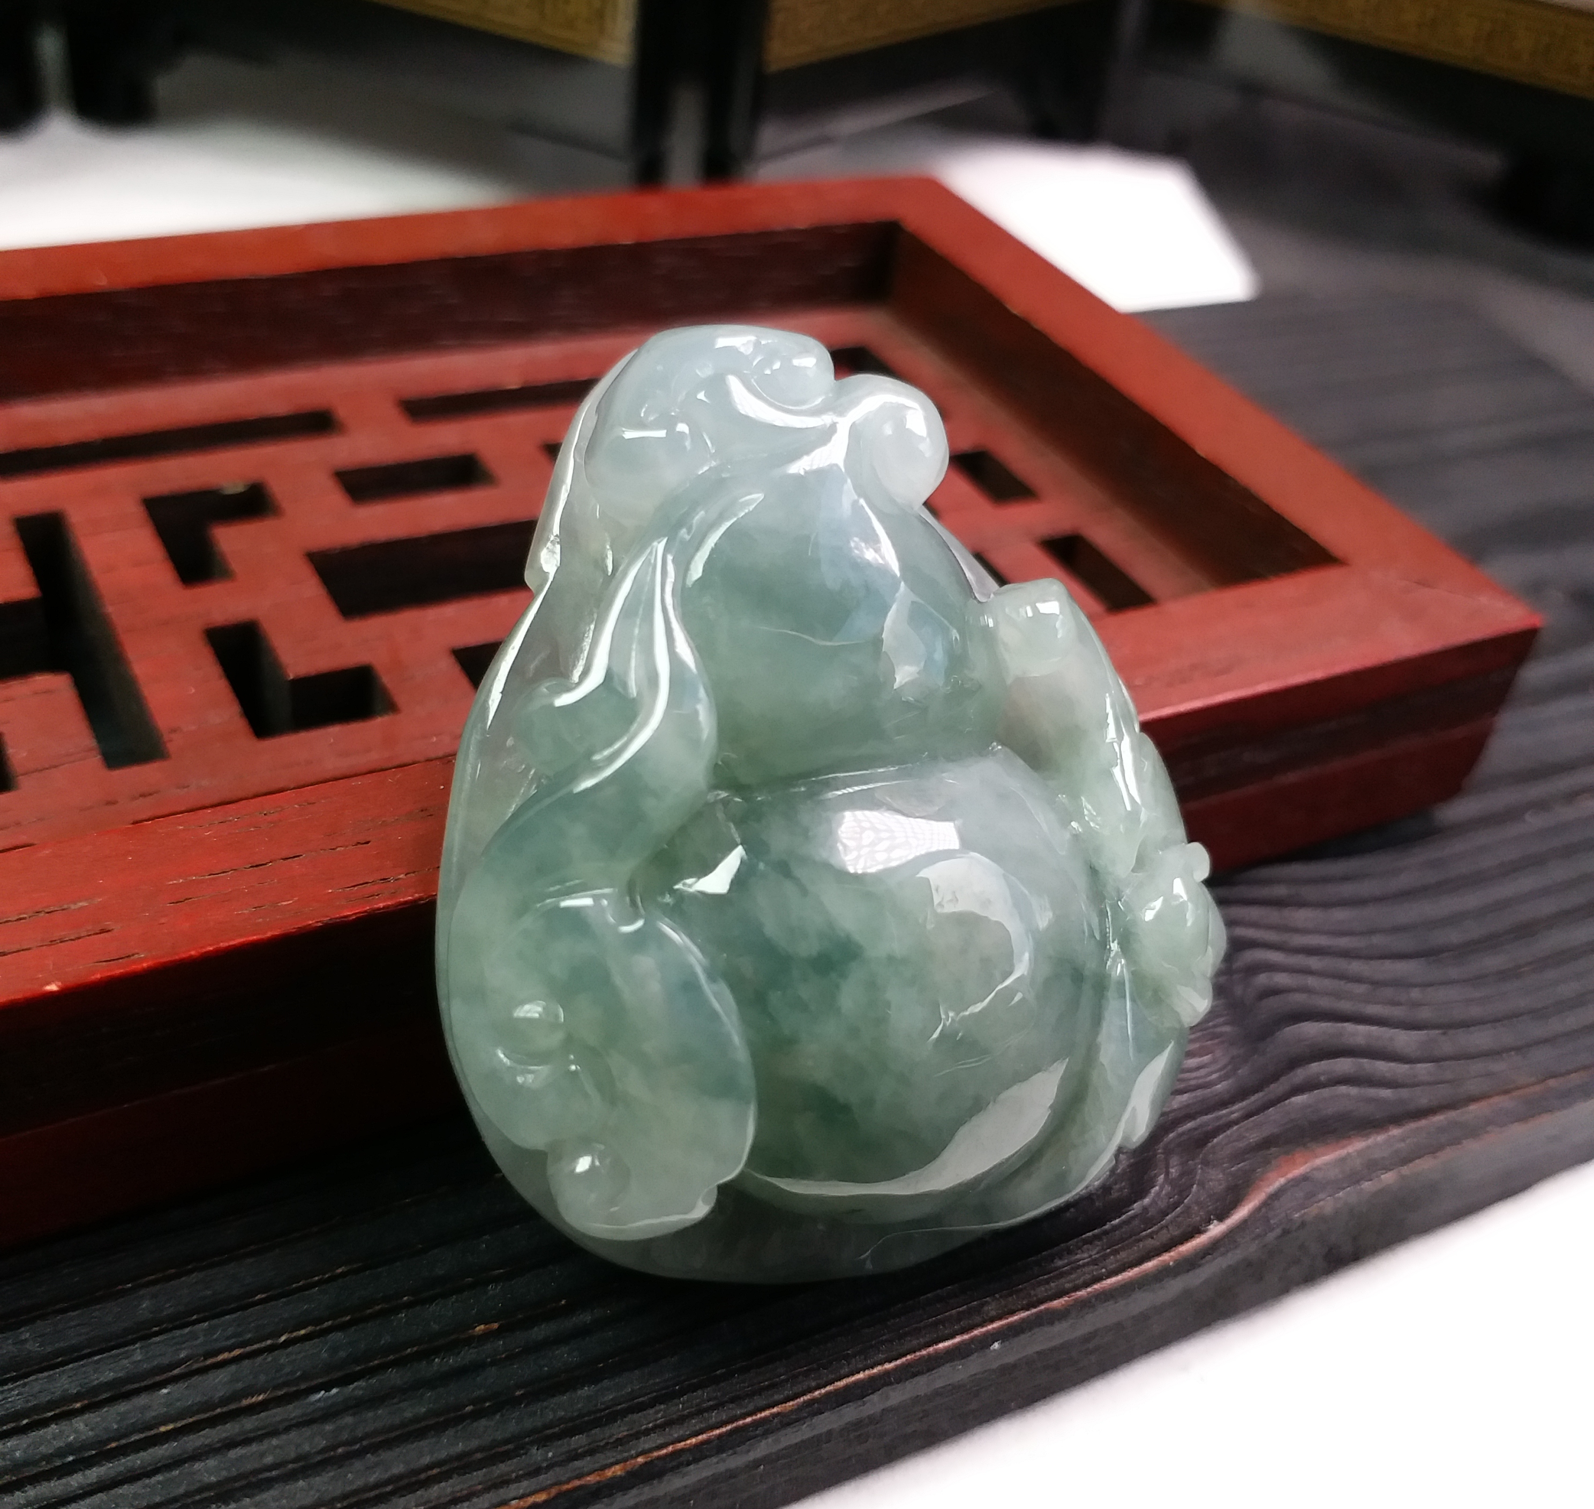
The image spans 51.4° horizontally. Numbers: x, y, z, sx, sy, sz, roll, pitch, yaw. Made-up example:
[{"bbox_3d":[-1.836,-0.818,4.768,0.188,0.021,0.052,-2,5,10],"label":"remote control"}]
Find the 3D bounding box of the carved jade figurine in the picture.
[{"bbox_3d":[0.003,0.002,0.094,0.048,0.017,0.055,-13,86,-26],"label":"carved jade figurine"}]

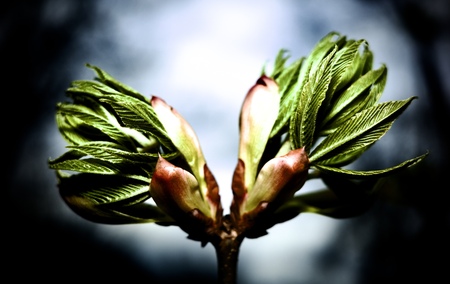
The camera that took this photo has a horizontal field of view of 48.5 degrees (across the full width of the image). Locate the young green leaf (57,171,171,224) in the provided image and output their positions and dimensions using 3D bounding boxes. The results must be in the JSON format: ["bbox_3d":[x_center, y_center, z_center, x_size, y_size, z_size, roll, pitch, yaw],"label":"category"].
[{"bbox_3d":[-0.045,0.023,0.205,0.045,0.016,0.018,5,22,0],"label":"young green leaf"}]

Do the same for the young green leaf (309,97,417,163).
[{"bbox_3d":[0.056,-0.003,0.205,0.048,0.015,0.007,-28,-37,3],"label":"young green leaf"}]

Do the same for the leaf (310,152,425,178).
[{"bbox_3d":[0.058,0.009,0.200,0.046,0.008,0.014,-4,14,3],"label":"leaf"}]

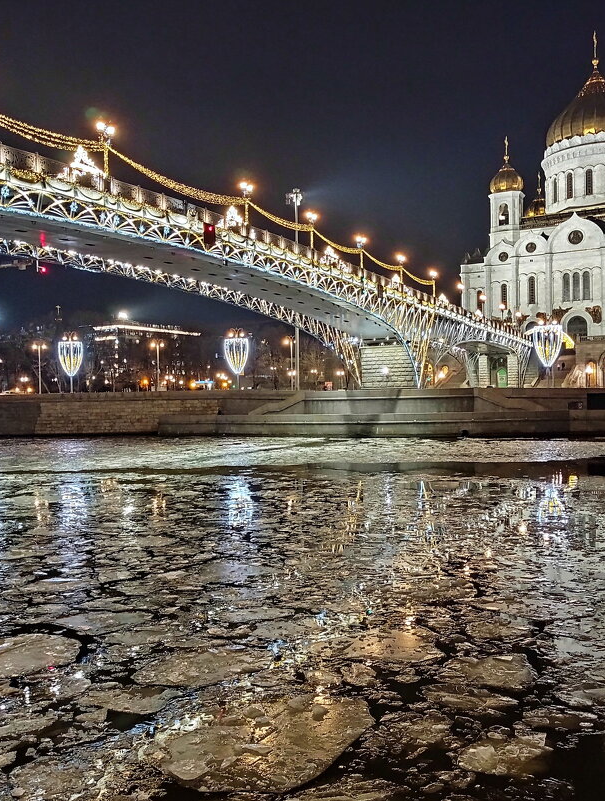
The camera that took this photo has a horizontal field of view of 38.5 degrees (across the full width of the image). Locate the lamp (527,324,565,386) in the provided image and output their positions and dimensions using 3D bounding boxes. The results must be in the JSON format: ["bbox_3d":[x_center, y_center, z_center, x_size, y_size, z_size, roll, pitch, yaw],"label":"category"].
[{"bbox_3d":[30.070,-5.267,106.000,3.400,9.000,3.300,-1,1,6],"label":"lamp"}]

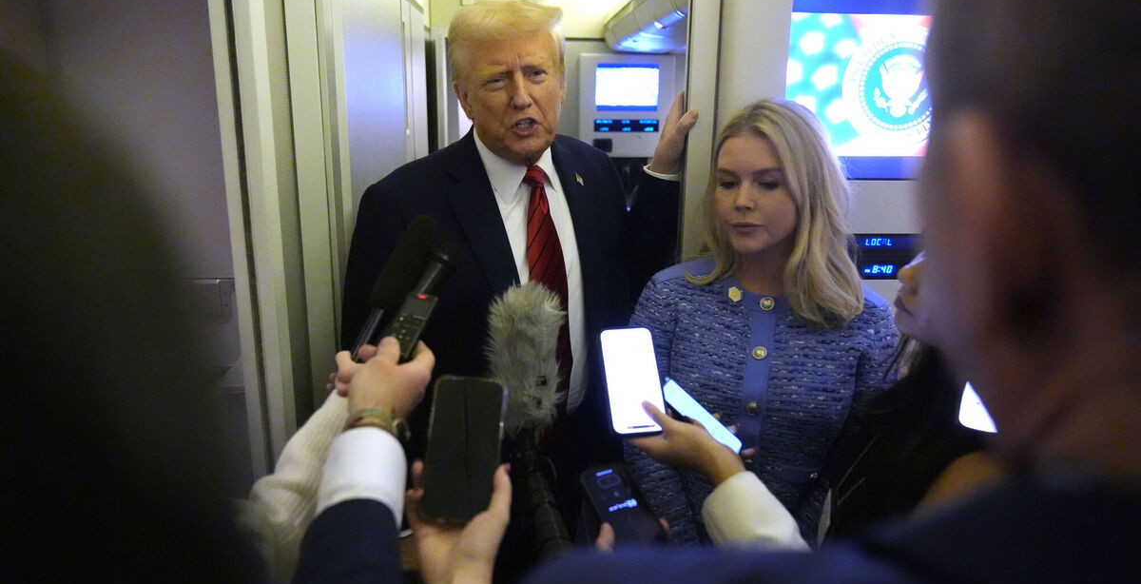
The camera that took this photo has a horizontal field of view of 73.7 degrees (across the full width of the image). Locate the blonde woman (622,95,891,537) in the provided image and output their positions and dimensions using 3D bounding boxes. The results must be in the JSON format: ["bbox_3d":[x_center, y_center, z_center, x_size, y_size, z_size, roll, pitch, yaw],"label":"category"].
[{"bbox_3d":[0.310,0.541,1.410,0.460,1.730,0.310,5,14,16],"label":"blonde woman"}]

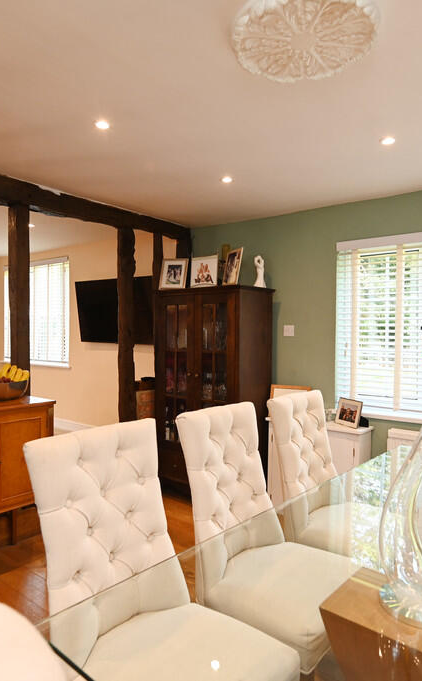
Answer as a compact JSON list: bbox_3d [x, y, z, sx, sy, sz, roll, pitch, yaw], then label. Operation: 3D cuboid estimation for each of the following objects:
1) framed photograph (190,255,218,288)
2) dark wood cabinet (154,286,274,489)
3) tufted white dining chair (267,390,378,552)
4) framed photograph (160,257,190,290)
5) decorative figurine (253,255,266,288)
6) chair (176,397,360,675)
[{"bbox_3d":[-0.051,-0.559,3.900,0.270,0.280,0.040,1,-5,34],"label":"framed photograph"},{"bbox_3d":[0.005,0.420,3.970,0.960,1.685,0.410,1,1,41],"label":"dark wood cabinet"},{"bbox_3d":[0.605,0.781,2.011,0.605,1.020,0.480,1,1,41],"label":"tufted white dining chair"},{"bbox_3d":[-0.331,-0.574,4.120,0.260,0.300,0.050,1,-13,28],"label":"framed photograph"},{"bbox_3d":[0.401,-0.559,3.760,0.100,0.285,0.090,1,1,30],"label":"decorative figurine"},{"bbox_3d":[0.236,0.783,1.630,0.605,1.020,0.480,1,1,41],"label":"chair"}]

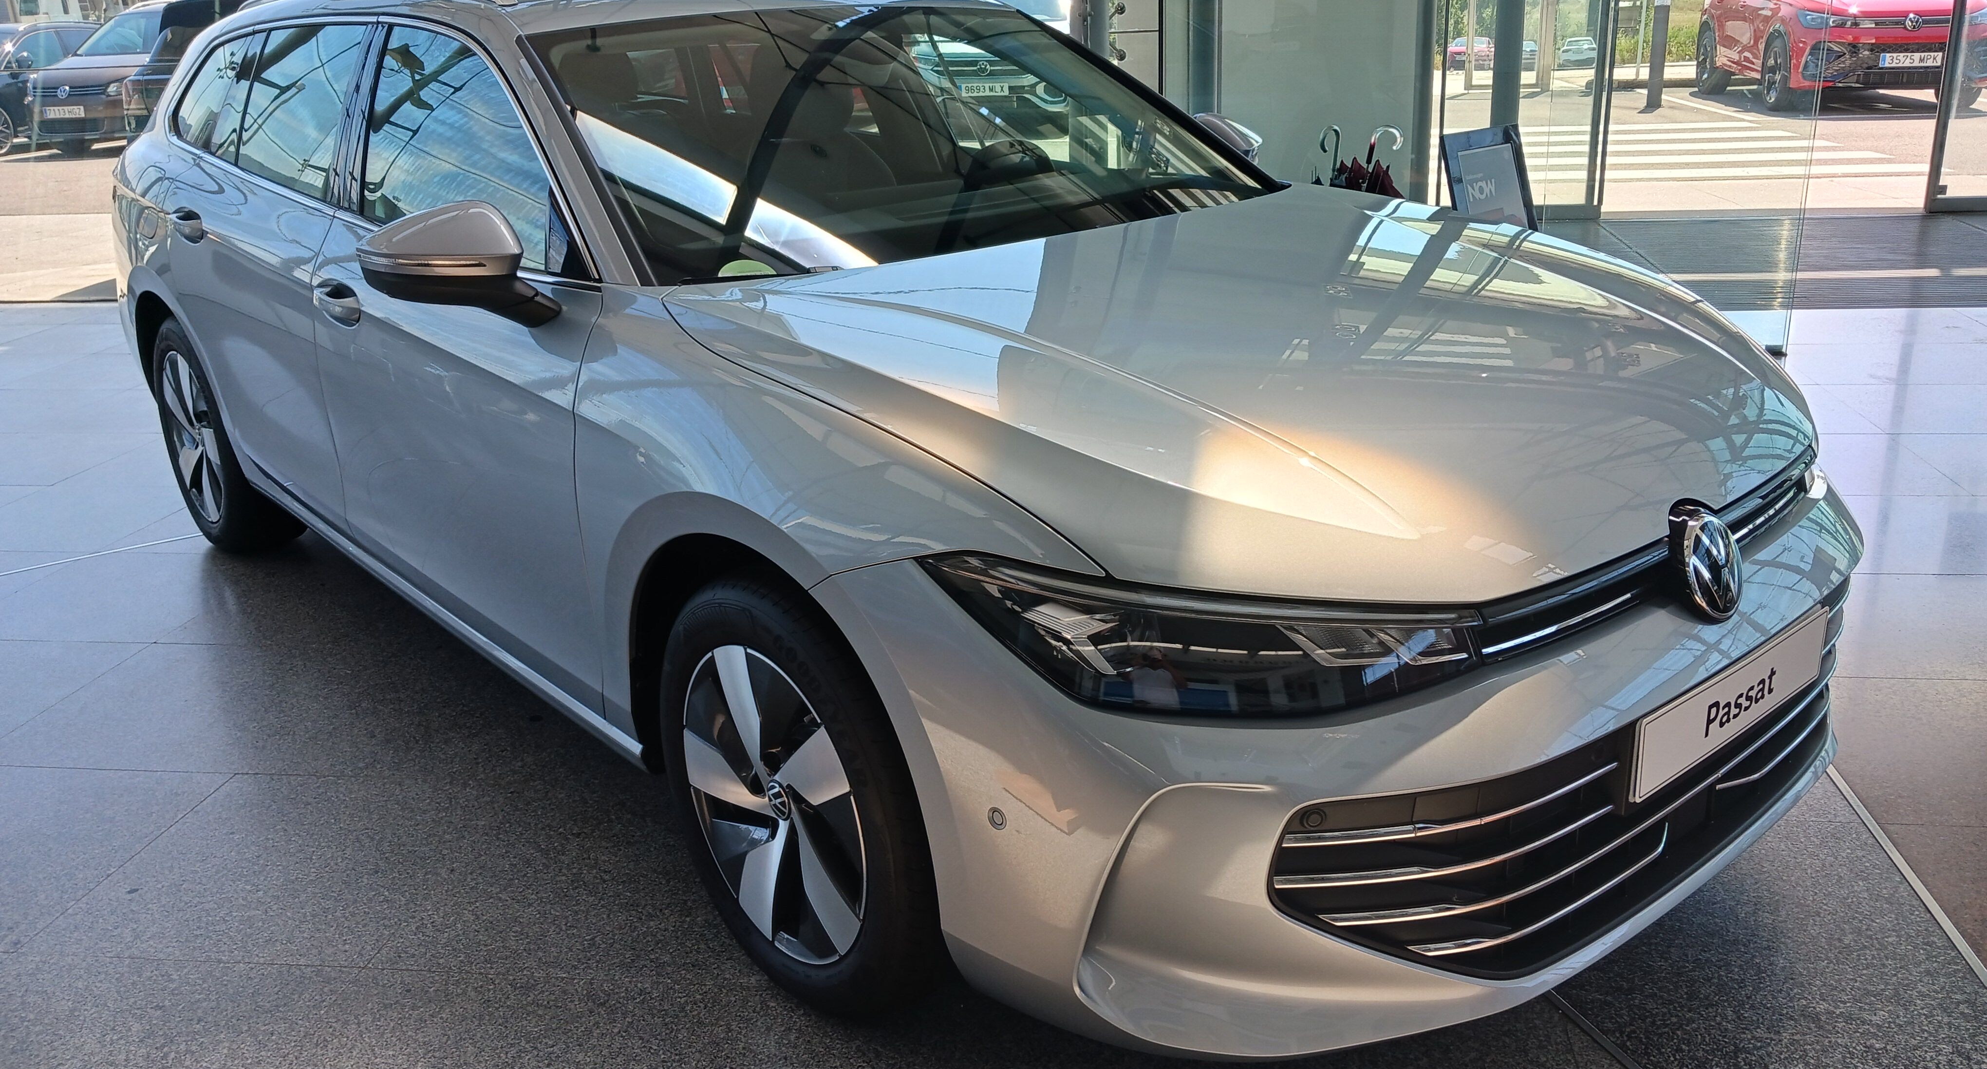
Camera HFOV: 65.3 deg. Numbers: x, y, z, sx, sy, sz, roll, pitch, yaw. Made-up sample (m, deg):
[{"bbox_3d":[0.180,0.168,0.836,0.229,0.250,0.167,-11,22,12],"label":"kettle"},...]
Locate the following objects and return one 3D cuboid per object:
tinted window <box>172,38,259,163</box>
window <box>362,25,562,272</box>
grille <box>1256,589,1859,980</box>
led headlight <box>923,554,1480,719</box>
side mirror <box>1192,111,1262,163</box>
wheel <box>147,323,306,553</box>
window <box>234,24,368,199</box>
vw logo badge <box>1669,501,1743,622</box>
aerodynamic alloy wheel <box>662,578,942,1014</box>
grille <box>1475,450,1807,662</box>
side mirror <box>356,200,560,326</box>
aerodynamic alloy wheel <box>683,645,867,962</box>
[{"bbox_3d":[-1.957,-1.107,3.888,0.060,0.320,0.620,10,6,-40],"label":"tinted window"},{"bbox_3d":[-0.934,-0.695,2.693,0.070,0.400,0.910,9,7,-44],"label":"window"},{"bbox_3d":[0.877,0.279,2.116,1.370,0.340,0.220,-17,24,-38],"label":"grille"},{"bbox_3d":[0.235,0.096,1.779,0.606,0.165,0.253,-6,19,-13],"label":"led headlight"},{"bbox_3d":[0.620,-0.877,3.561,0.230,0.180,0.240,-17,24,-38],"label":"side mirror"},{"bbox_3d":[-2.104,-0.287,4.293,0.215,0.660,0.660,-17,24,-38],"label":"wheel"},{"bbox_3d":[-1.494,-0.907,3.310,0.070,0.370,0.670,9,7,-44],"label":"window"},{"bbox_3d":[0.915,0.032,2.003,0.145,0.150,0.050,-17,7,-38],"label":"vw logo badge"},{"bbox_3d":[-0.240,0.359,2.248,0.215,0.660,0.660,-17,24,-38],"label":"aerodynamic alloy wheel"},{"bbox_3d":[0.900,0.015,2.014,0.880,0.100,0.130,-17,24,-38],"label":"grille"},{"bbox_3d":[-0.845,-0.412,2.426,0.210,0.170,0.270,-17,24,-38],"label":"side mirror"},{"bbox_3d":[-0.256,0.363,2.235,0.180,0.470,0.470,-17,24,-38],"label":"aerodynamic alloy wheel"}]

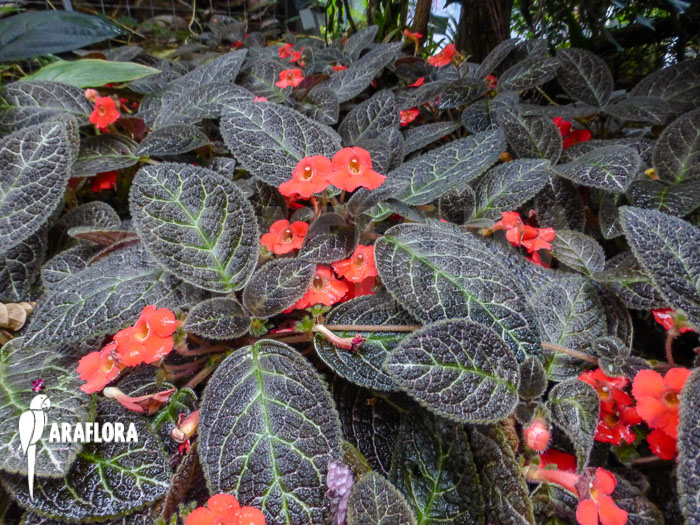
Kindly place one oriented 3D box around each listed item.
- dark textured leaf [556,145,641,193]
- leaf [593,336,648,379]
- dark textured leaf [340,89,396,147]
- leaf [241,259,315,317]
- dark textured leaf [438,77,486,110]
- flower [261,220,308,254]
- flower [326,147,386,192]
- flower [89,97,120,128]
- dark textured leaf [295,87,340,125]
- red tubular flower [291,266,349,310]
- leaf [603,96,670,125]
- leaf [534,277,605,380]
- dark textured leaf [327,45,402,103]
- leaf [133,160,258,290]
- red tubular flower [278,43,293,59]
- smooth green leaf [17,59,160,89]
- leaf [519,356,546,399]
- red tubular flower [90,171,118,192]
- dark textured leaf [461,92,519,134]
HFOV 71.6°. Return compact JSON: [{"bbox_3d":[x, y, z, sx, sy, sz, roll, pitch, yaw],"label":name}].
[{"bbox_3d":[0.194,-0.073,0.378,0.054,0.013,0.062,-11,41,-4],"label":"dark textured leaf"},{"bbox_3d":[0.137,0.048,0.246,0.025,0.011,0.021,29,58,20],"label":"leaf"},{"bbox_3d":[0.014,-0.111,0.370,0.048,0.011,0.070,21,59,25],"label":"dark textured leaf"},{"bbox_3d":[-0.037,0.014,0.273,0.047,0.010,0.027,-39,68,-19],"label":"leaf"},{"bbox_3d":[0.114,-0.174,0.503,0.072,0.013,0.042,-32,49,-22],"label":"dark textured leaf"},{"bbox_3d":[-0.040,-0.015,0.297,0.028,0.021,0.019,-2,9,-3],"label":"flower"},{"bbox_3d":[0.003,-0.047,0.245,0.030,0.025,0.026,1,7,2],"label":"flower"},{"bbox_3d":[-0.225,-0.138,0.453,0.029,0.029,0.026,2,6,3],"label":"flower"},{"bbox_3d":[-0.030,-0.142,0.443,0.049,0.009,0.036,38,55,23],"label":"dark textured leaf"},{"bbox_3d":[-0.018,0.015,0.270,0.030,0.023,0.019,4,13,6],"label":"red tubular flower"},{"bbox_3d":[0.274,-0.145,0.464,0.054,0.010,0.039,26,49,30],"label":"leaf"},{"bbox_3d":[0.129,0.039,0.286,0.040,0.010,0.075,29,61,11],"label":"leaf"},{"bbox_3d":[0.013,-0.184,0.470,0.051,0.014,0.107,32,62,28],"label":"dark textured leaf"},{"bbox_3d":[-0.093,-0.020,0.270,0.058,0.013,0.095,-34,71,-14],"label":"leaf"},{"bbox_3d":[-0.112,-0.372,0.857,0.027,0.028,0.024,5,9,8],"label":"red tubular flower"},{"bbox_3d":[-0.269,-0.195,0.500,0.134,0.014,0.051,-8,50,-10],"label":"smooth green leaf"},{"bbox_3d":[0.091,0.058,0.241,0.013,0.021,0.006,6,-8,3],"label":"leaf"},{"bbox_3d":[-0.210,-0.072,0.416,0.028,0.021,0.019,-2,15,-3],"label":"red tubular flower"},{"bbox_3d":[0.131,-0.136,0.451,0.055,0.013,0.074,5,52,4],"label":"dark textured leaf"}]

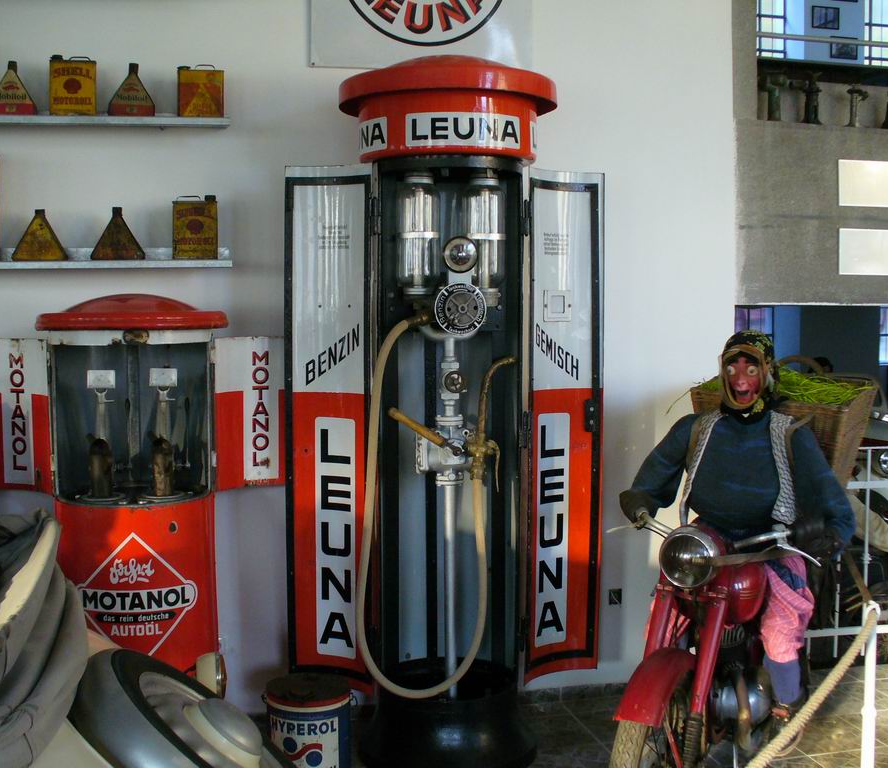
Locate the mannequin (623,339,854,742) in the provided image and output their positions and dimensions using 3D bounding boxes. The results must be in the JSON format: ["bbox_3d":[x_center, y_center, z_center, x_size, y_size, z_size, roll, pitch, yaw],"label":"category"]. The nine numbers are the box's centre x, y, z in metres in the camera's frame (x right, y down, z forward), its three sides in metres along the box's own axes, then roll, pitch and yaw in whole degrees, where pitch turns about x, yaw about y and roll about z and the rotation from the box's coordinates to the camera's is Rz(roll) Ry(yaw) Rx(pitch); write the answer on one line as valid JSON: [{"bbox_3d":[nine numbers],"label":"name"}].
[{"bbox_3d":[0.865,0.456,3.280,0.680,1.225,0.660,3,5,29],"label":"mannequin"}]

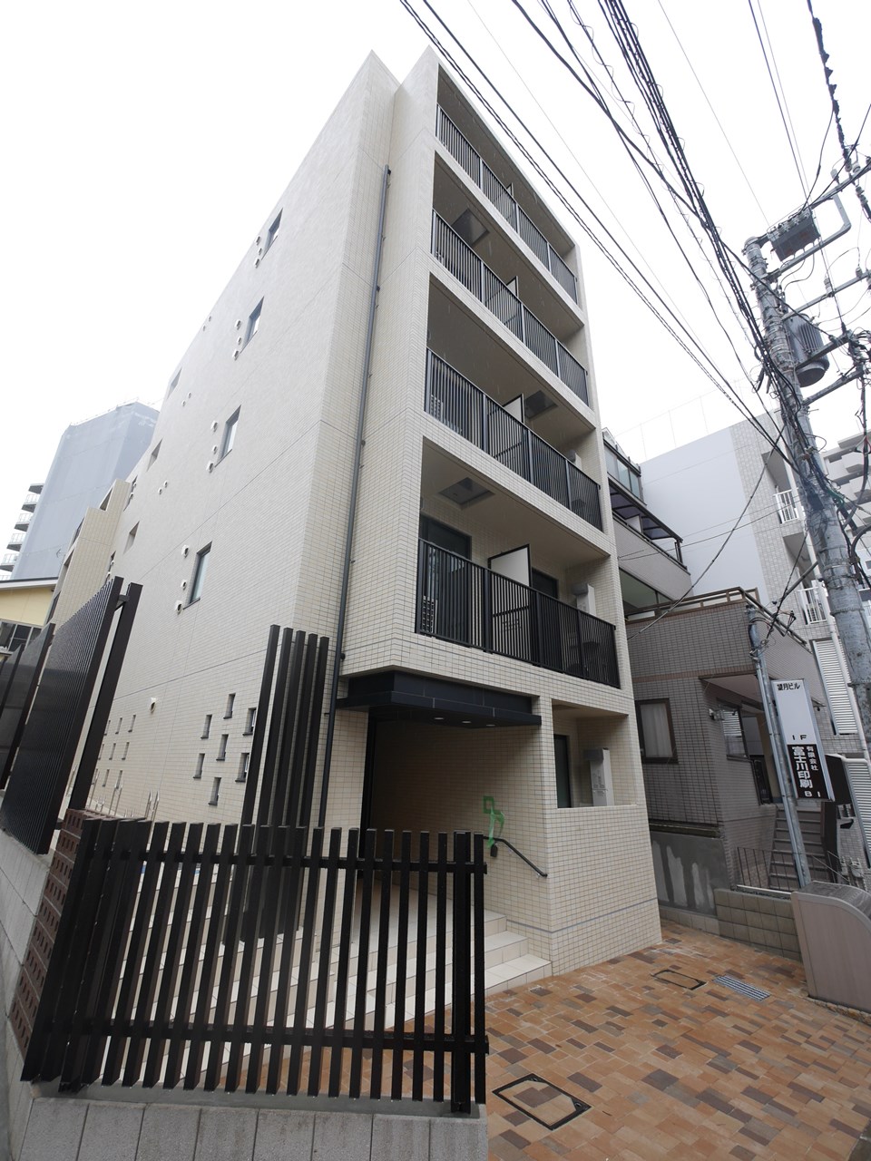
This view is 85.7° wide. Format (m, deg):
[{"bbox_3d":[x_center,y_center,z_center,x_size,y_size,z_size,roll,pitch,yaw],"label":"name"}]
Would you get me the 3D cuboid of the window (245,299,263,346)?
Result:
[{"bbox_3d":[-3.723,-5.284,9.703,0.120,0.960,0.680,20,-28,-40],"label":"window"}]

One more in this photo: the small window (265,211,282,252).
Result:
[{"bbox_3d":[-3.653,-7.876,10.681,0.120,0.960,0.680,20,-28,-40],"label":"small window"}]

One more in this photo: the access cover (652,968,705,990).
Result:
[{"bbox_3d":[2.663,4.373,5.134,0.375,0.030,0.425,25,-30,-39],"label":"access cover"}]

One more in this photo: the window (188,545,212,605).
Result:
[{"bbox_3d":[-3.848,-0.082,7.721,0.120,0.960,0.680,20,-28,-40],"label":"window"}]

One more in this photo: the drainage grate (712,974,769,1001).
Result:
[{"bbox_3d":[3.324,4.430,5.090,0.310,0.030,0.465,22,-26,-35],"label":"drainage grate"}]

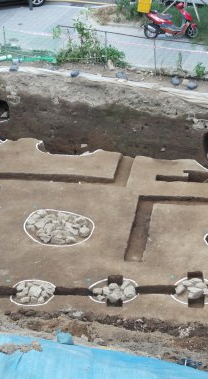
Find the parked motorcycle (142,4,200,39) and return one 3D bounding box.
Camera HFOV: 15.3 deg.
[{"bbox_3d":[2.004,-5.085,23.350,1.720,1.100,0.680,-2,27,-3],"label":"parked motorcycle"}]

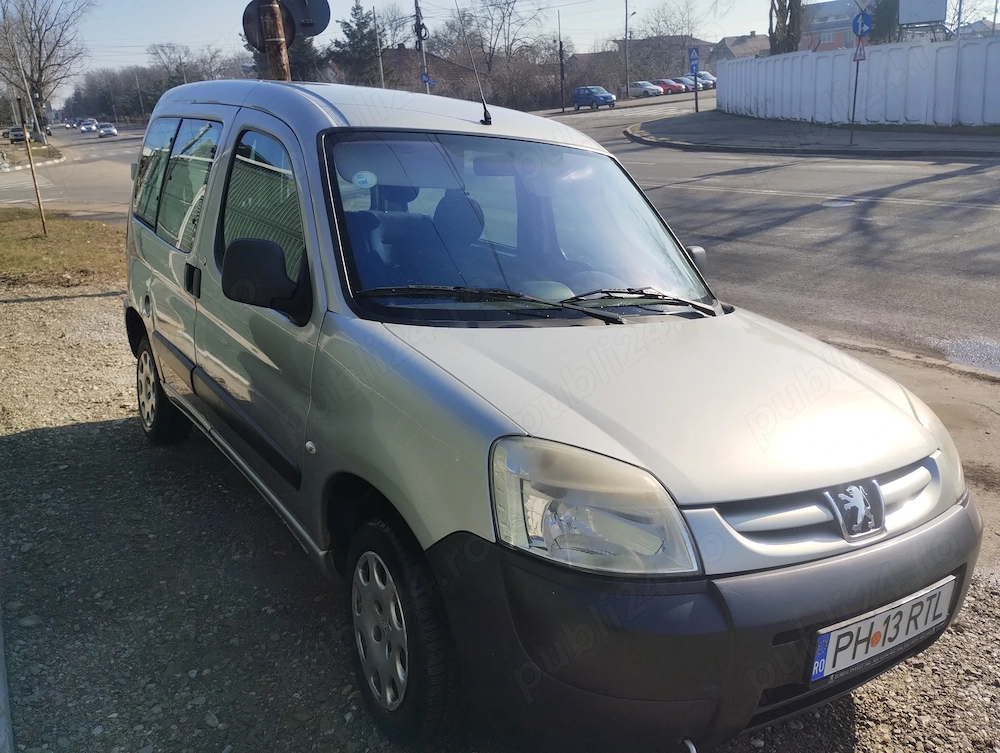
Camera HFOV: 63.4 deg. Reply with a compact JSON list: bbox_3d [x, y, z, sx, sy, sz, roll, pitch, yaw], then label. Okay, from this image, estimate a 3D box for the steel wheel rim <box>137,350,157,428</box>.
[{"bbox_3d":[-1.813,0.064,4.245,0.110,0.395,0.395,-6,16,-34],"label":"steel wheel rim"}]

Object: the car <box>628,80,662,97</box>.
[{"bbox_3d":[14.050,-28.200,79.600,1.770,1.460,4.500,-14,22,-26],"label":"car"}]

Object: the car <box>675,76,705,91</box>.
[{"bbox_3d":[19.750,-31.250,86.800,1.750,1.430,4.300,-13,21,-23],"label":"car"}]

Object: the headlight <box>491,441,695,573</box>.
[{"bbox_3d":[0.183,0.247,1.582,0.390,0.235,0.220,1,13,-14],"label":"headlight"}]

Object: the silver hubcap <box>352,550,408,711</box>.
[{"bbox_3d":[-0.297,0.643,2.066,0.045,0.396,0.396,-3,14,-29],"label":"silver hubcap"}]

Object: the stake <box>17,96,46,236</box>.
[{"bbox_3d":[-7.030,-3.137,12.189,0.045,2.010,0.045,-1,18,0],"label":"stake"}]

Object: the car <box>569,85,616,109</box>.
[{"bbox_3d":[6.840,-20.200,58.650,1.610,1.590,3.770,-14,22,-26],"label":"car"}]

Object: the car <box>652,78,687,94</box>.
[{"bbox_3d":[17.150,-29.850,83.400,1.750,1.420,4.250,-13,21,-25],"label":"car"}]

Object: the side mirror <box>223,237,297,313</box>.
[{"bbox_3d":[-0.686,-0.285,2.324,0.210,0.215,0.120,-3,14,-28],"label":"side mirror"}]

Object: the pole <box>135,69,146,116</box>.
[{"bbox_3d":[-53.771,-41.787,121.793,0.280,8.200,0.280,-4,19,0],"label":"pole"}]

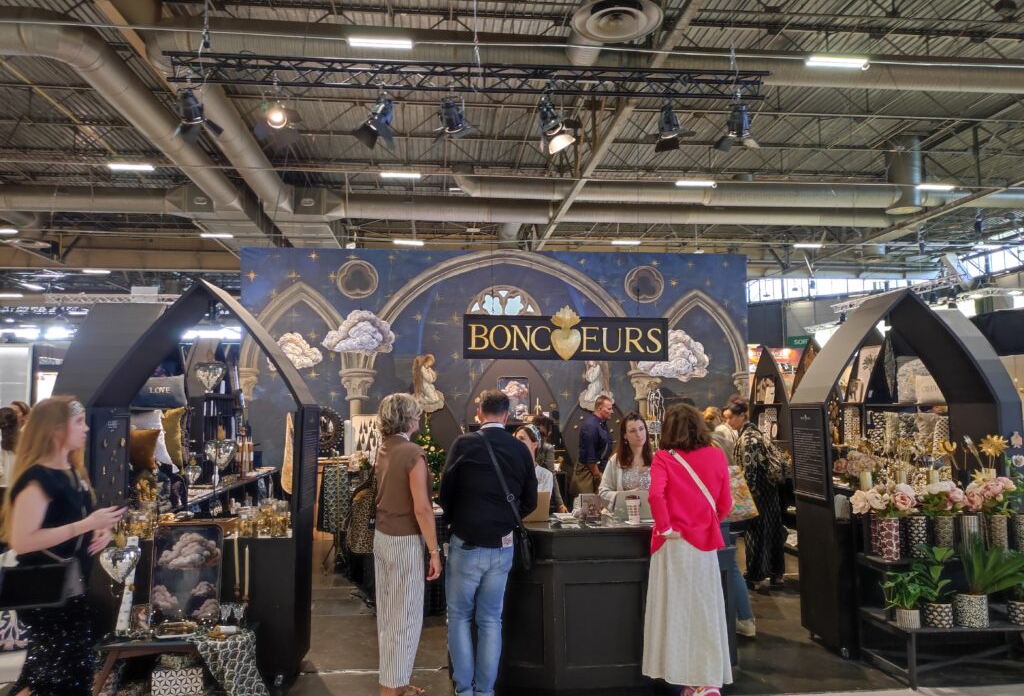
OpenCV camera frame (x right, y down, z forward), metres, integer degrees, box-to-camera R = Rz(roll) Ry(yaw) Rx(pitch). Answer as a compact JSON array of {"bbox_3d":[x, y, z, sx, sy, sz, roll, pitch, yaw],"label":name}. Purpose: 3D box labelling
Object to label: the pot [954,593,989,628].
[{"bbox_3d":[2.749,1.549,4.424,0.201,0.186,0.201,0,-5,-5],"label":"pot"}]

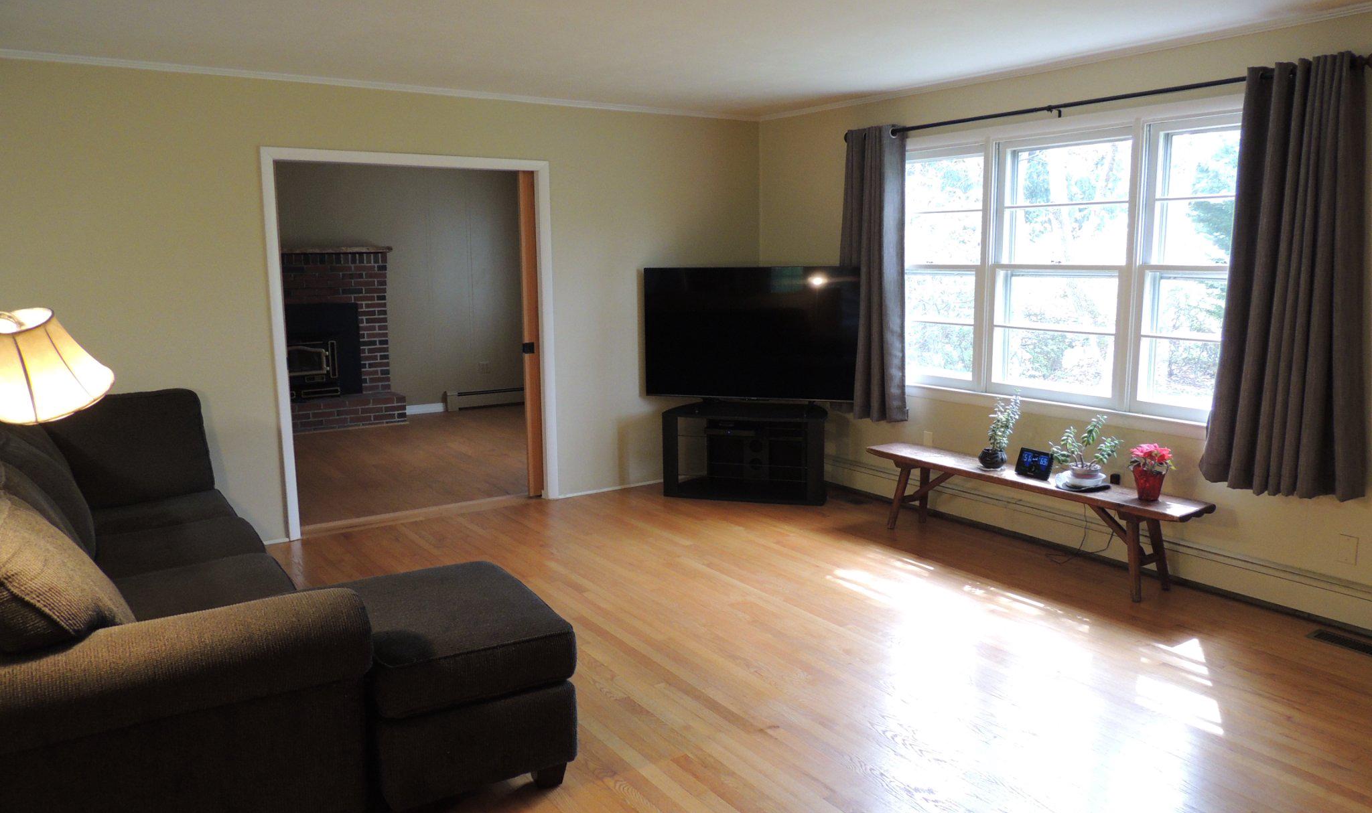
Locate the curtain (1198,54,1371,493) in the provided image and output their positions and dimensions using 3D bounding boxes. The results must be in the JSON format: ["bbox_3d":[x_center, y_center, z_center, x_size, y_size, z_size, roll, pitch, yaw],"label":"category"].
[{"bbox_3d":[2.435,-0.503,3.820,0.150,1.700,0.580,-7,11,-34],"label":"curtain"}]

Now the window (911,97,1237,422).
[{"bbox_3d":[1.883,-0.691,4.815,0.120,1.400,2.520,-7,11,-34],"label":"window"}]

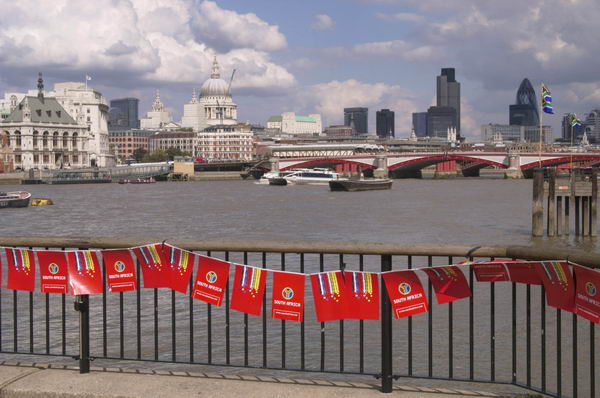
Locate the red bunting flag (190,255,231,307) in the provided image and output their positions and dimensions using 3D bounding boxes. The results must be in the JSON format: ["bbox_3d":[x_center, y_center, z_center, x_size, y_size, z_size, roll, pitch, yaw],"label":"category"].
[{"bbox_3d":[-0.583,0.532,6.470,0.212,0.300,0.045,11,12,15],"label":"red bunting flag"}]

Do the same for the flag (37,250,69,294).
[{"bbox_3d":[-1.637,0.487,6.619,0.210,0.275,0.040,-4,2,18],"label":"flag"}]

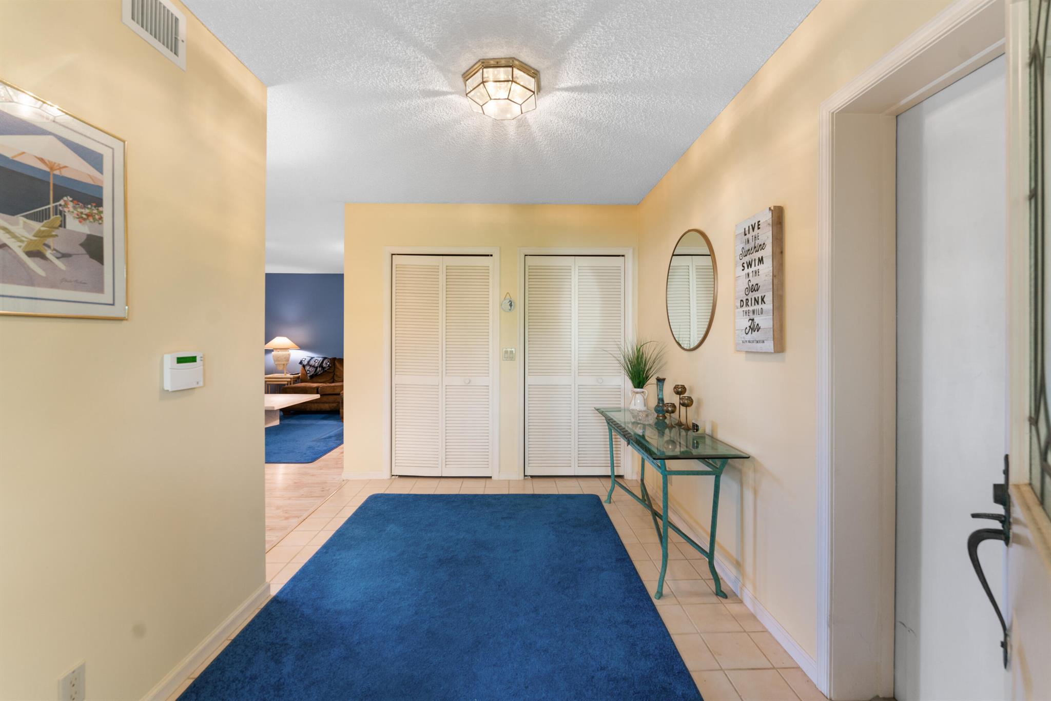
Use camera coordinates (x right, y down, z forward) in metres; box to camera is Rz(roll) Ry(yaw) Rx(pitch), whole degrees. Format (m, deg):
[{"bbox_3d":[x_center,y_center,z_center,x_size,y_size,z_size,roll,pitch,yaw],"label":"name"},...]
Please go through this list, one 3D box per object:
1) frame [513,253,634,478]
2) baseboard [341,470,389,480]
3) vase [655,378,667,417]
[{"bbox_3d":[0.447,0.125,3.655,1.044,2.069,0.080,0,1,-1],"label":"frame"},{"bbox_3d":[-1.434,1.103,3.623,0.383,0.090,0.016,0,1,-1],"label":"baseboard"},{"bbox_3d":[0.929,0.321,2.804,0.085,0.275,0.085,0,1,-1],"label":"vase"}]

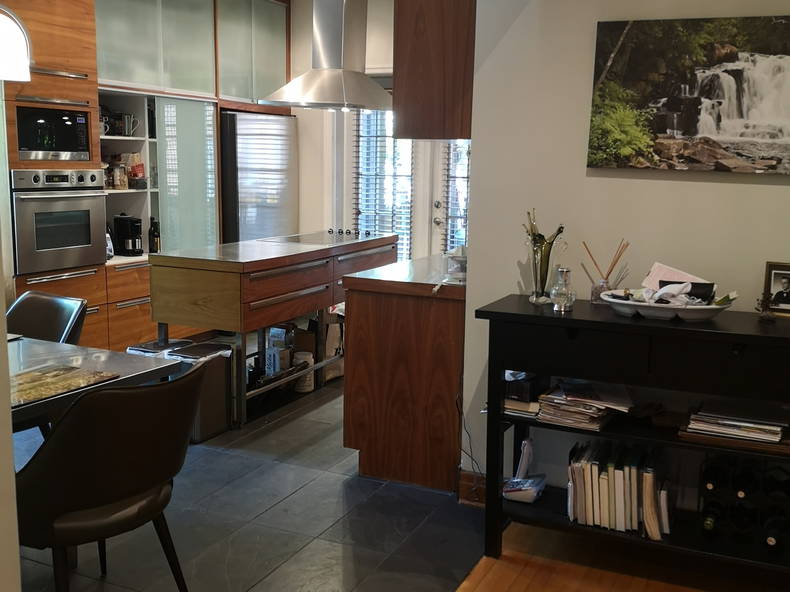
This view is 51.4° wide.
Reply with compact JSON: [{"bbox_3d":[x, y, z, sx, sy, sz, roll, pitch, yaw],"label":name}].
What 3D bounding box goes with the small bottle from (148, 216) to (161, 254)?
[{"bbox_3d":[-1.840,-0.478,6.285,0.075,0.290,0.075,5,10,24],"label":"small bottle"}]

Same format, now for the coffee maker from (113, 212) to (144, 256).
[{"bbox_3d":[-1.947,-0.450,6.047,0.190,0.307,0.160,5,10,24],"label":"coffee maker"}]

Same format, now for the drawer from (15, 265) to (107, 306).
[{"bbox_3d":[-2.316,-0.048,5.319,0.480,0.270,0.723,5,10,24],"label":"drawer"}]

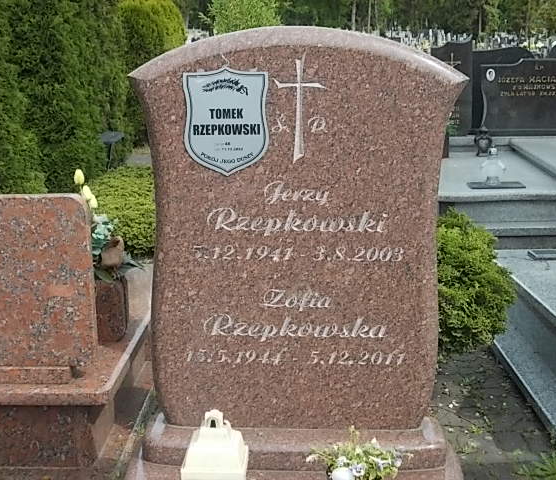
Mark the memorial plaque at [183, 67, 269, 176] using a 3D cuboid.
[{"bbox_3d":[-0.119,-0.271,2.150,0.194,0.250,0.010,0,12,1],"label":"memorial plaque"}]

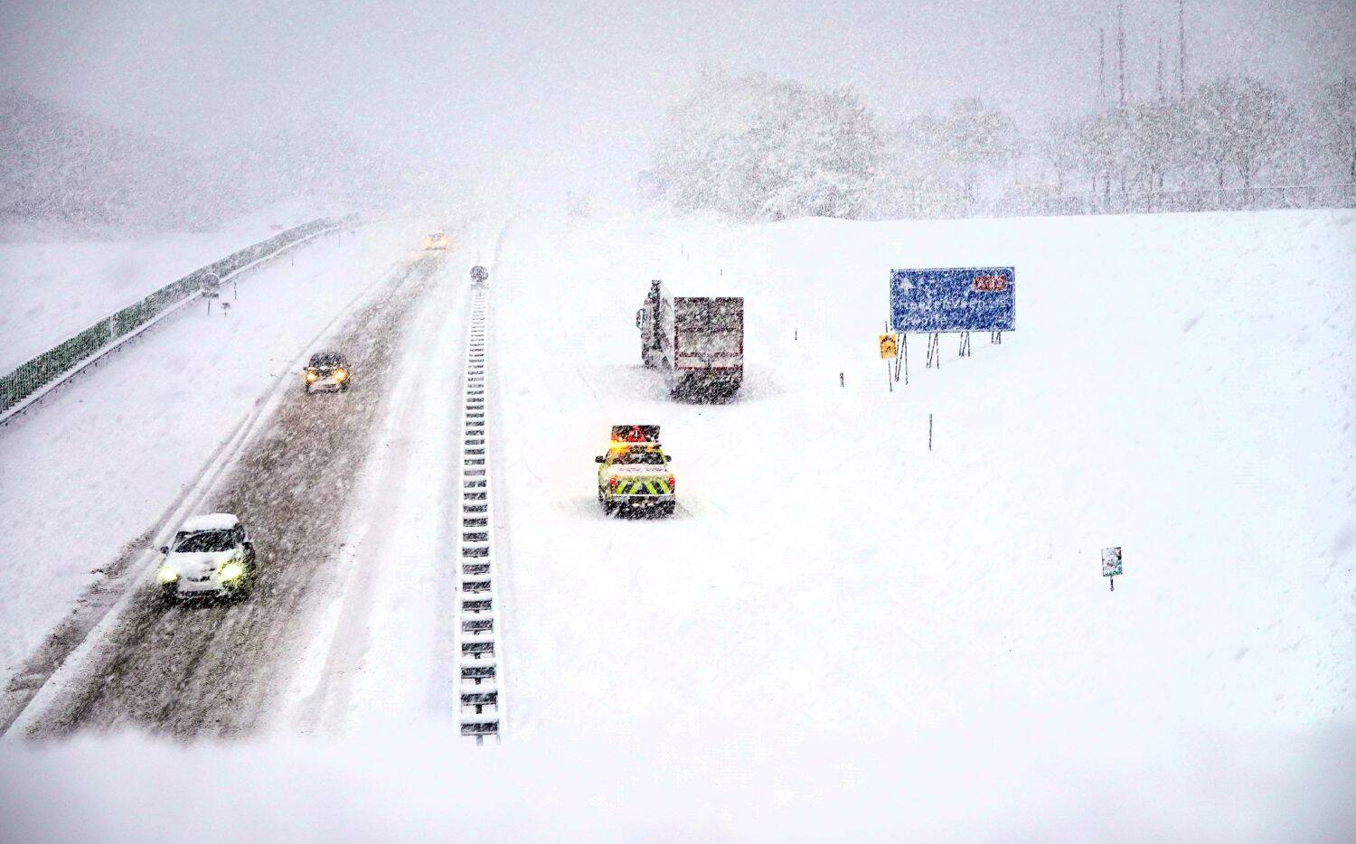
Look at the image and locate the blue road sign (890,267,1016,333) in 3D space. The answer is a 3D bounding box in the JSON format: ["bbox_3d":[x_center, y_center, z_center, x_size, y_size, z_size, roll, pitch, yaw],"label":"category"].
[{"bbox_3d":[10.536,-4.667,112.500,4.770,2.400,0.150,-2,6,-3],"label":"blue road sign"}]

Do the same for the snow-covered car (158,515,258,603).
[{"bbox_3d":[-10.564,3.127,66.362,1.800,1.560,4.300,-2,6,-3],"label":"snow-covered car"}]

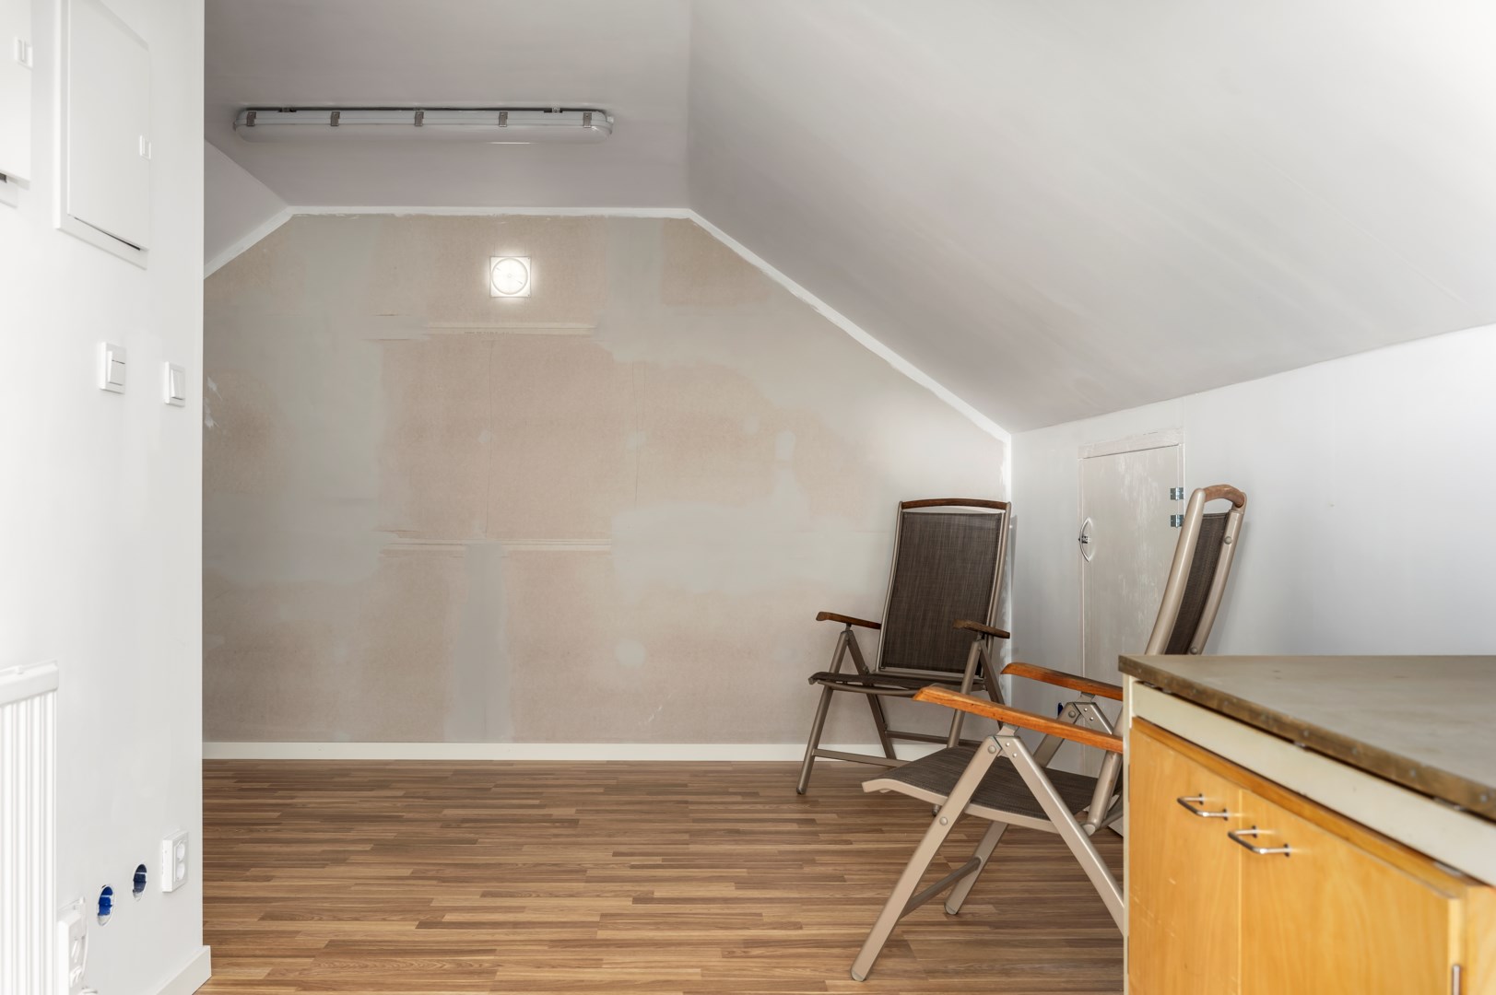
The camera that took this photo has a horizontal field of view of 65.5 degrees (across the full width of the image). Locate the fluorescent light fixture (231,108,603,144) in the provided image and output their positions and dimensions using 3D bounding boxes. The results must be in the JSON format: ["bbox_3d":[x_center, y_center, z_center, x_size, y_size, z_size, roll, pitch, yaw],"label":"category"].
[{"bbox_3d":[-1.065,-1.211,3.826,1.235,0.100,0.115,0,0,0],"label":"fluorescent light fixture"}]

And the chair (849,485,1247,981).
[{"bbox_3d":[0.744,0.554,2.743,0.815,1.160,0.615,0,0,33],"label":"chair"}]

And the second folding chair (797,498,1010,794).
[{"bbox_3d":[0.658,0.573,4.602,0.615,1.140,0.815,0,0,33],"label":"second folding chair"}]

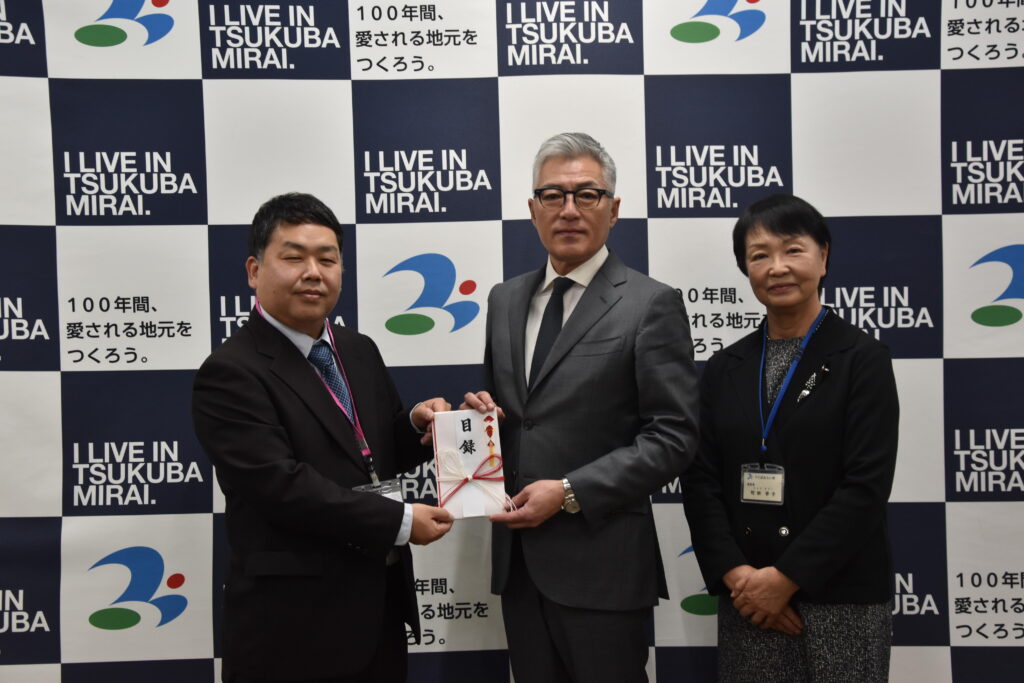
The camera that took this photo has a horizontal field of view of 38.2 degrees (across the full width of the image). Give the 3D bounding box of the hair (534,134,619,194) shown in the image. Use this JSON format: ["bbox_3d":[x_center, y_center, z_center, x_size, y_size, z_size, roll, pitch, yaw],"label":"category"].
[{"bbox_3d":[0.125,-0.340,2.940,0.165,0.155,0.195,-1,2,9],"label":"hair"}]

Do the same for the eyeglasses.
[{"bbox_3d":[0.121,-0.277,2.905,0.143,0.045,0.145,-1,2,9],"label":"eyeglasses"}]

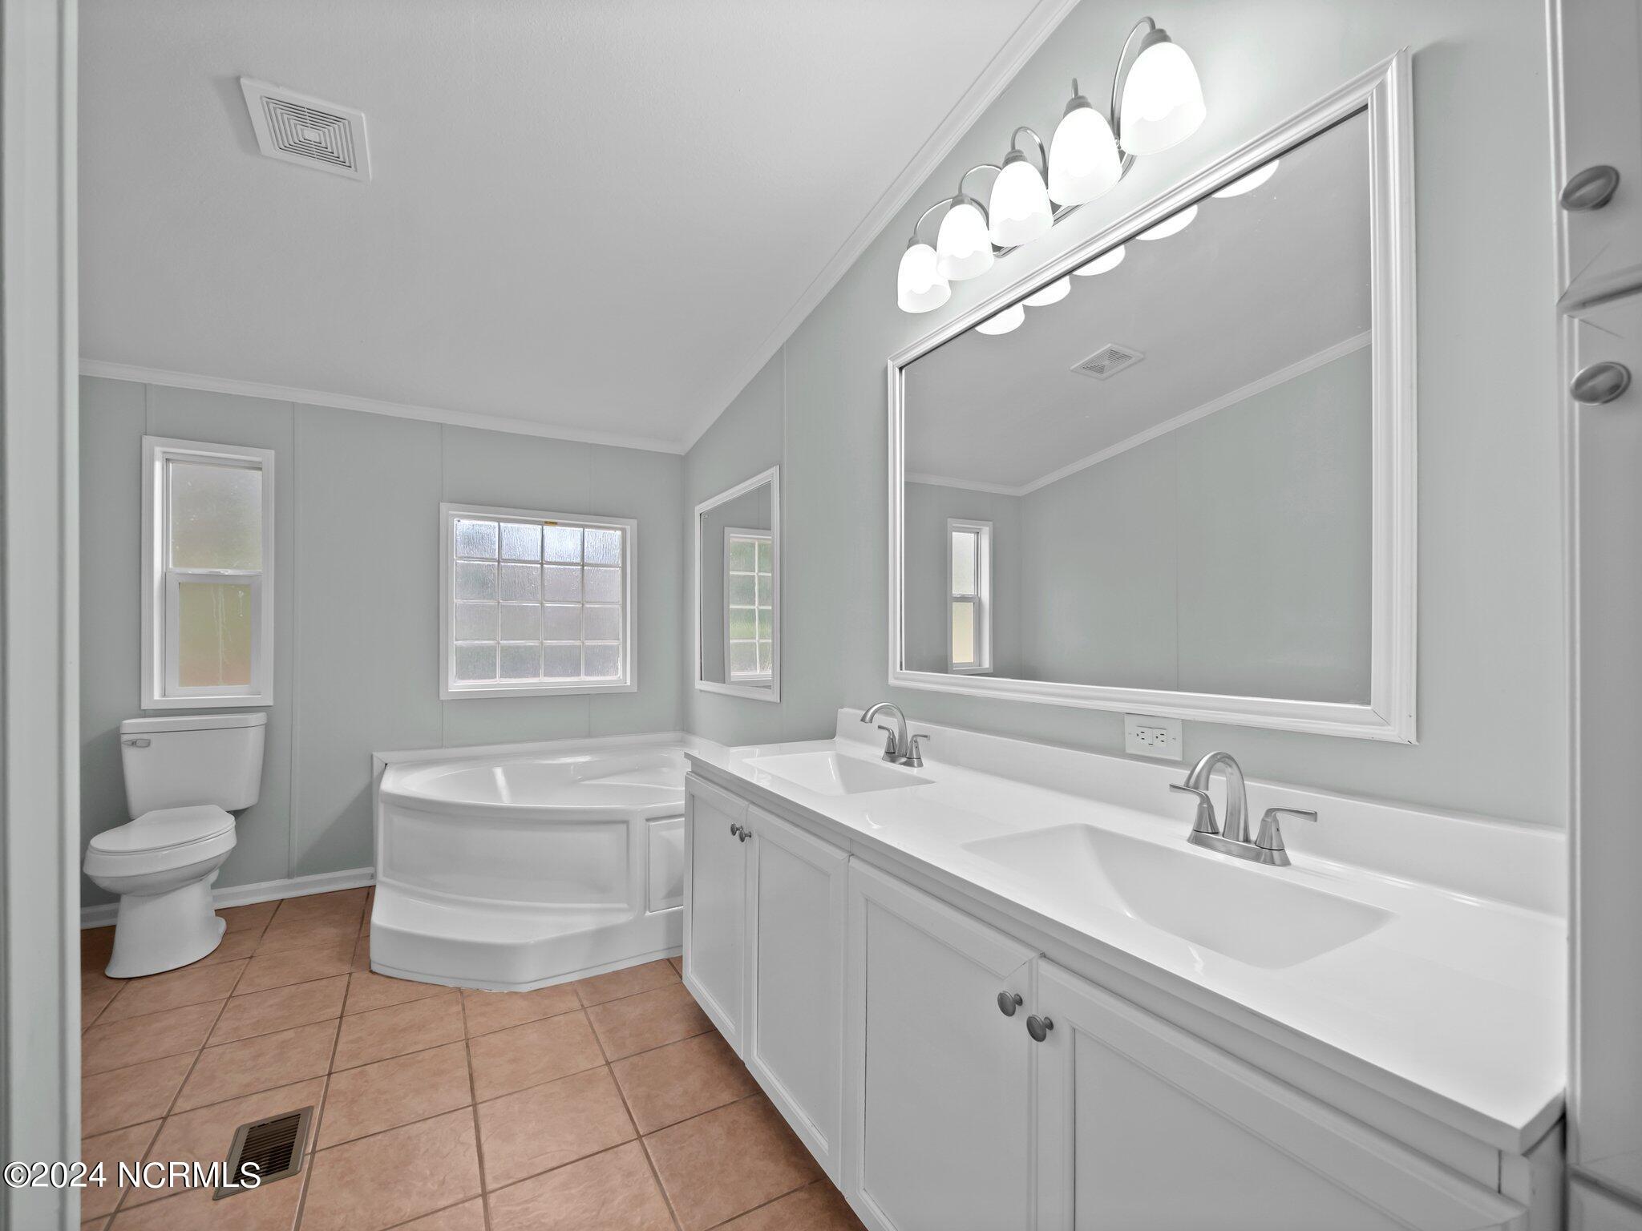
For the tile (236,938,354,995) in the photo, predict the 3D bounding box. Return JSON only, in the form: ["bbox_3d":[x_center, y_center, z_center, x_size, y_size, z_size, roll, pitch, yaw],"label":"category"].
[{"bbox_3d":[-1.797,1.210,2.294,0.305,0.010,0.305,2,-3,-31],"label":"tile"}]

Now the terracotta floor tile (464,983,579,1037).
[{"bbox_3d":[-0.954,1.219,2.111,0.305,0.010,0.305,1,-2,-31],"label":"terracotta floor tile"}]

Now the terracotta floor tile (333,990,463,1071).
[{"bbox_3d":[-1.211,1.199,1.925,0.305,0.010,0.305,2,-3,-31],"label":"terracotta floor tile"}]

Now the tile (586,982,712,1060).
[{"bbox_3d":[-0.525,1.217,2.009,0.305,0.010,0.305,1,-2,-31],"label":"tile"}]

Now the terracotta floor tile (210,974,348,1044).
[{"bbox_3d":[-1.637,1.201,2.029,0.305,0.010,0.305,2,-3,-31],"label":"terracotta floor tile"}]

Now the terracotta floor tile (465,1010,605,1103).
[{"bbox_3d":[-0.795,1.212,1.847,0.305,0.010,0.305,1,-2,-31],"label":"terracotta floor tile"}]

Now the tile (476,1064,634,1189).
[{"bbox_3d":[-0.624,1.188,1.555,0.305,0.010,0.305,2,-3,-31],"label":"tile"}]

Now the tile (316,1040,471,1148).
[{"bbox_3d":[-1.065,1.206,1.684,0.305,0.010,0.305,1,-2,-31],"label":"tile"}]

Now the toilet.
[{"bbox_3d":[-2.356,0.807,2.433,0.440,0.790,0.690,2,-3,-31],"label":"toilet"}]

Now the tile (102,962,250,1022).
[{"bbox_3d":[-2.062,1.203,2.133,0.305,0.010,0.305,2,-3,-31],"label":"tile"}]

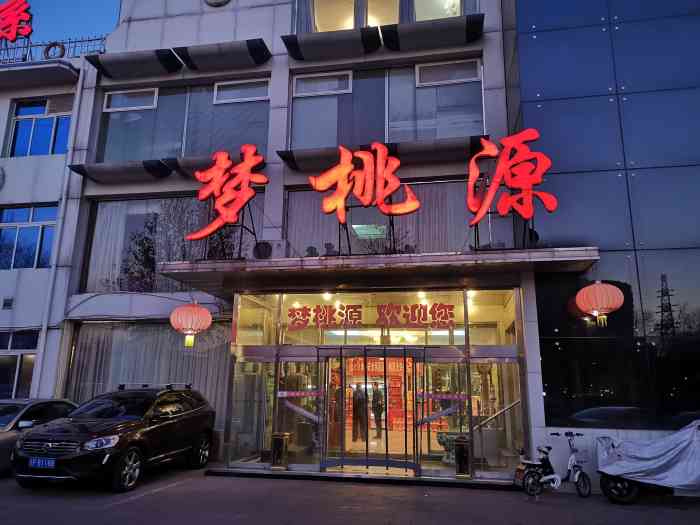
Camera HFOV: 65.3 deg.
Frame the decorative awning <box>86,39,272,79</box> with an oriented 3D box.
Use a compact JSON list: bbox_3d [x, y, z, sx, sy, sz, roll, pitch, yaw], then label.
[{"bbox_3d":[-4.718,-5.482,14.822,5.200,0.450,0.850,-2,-13,10],"label":"decorative awning"}]

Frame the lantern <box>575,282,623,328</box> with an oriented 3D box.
[{"bbox_3d":[4.374,0.717,9.552,0.770,0.790,0.770,-2,-13,10],"label":"lantern"}]

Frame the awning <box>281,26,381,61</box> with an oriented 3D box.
[{"bbox_3d":[-0.409,-5.615,14.046,2.550,0.450,0.850,-2,-13,10],"label":"awning"}]

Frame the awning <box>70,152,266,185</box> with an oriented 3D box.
[{"bbox_3d":[-4.750,-2.382,14.113,5.200,0.450,0.850,-2,-13,10],"label":"awning"}]

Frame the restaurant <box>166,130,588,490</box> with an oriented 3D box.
[{"bbox_3d":[0.534,1.040,11.031,7.800,6.322,3.200,-2,-13,10],"label":"restaurant"}]

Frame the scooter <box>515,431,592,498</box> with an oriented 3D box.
[{"bbox_3d":[3.304,3.311,8.989,1.330,1.050,0.560,3,-13,-9],"label":"scooter"}]

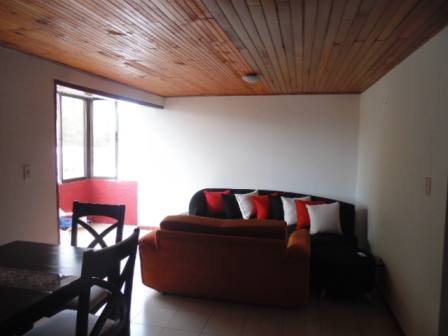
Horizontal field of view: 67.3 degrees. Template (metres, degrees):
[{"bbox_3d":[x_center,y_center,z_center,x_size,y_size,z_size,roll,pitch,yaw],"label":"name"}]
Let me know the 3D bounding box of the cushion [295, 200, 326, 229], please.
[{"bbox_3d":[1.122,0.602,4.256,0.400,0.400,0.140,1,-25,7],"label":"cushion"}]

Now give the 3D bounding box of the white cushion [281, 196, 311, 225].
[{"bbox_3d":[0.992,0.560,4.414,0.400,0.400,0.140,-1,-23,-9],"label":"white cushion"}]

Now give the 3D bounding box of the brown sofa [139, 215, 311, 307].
[{"bbox_3d":[0.054,0.861,3.534,1.639,0.722,0.830,2,5,13],"label":"brown sofa"}]

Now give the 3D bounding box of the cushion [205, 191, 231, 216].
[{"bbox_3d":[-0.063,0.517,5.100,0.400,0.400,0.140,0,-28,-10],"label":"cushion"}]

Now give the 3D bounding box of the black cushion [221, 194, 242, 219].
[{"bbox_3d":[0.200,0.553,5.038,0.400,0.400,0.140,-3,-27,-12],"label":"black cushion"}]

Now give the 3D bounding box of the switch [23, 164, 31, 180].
[{"bbox_3d":[-1.673,0.038,2.871,0.015,0.120,0.075,2,5,13],"label":"switch"}]

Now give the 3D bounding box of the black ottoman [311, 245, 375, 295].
[{"bbox_3d":[1.210,1.096,3.481,0.560,0.420,0.530,1,5,12],"label":"black ottoman"}]

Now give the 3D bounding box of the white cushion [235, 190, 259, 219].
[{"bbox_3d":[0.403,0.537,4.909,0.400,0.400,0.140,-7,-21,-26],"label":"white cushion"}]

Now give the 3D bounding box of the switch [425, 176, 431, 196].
[{"bbox_3d":[1.337,0.123,2.211,0.015,0.122,0.078,2,5,13],"label":"switch"}]

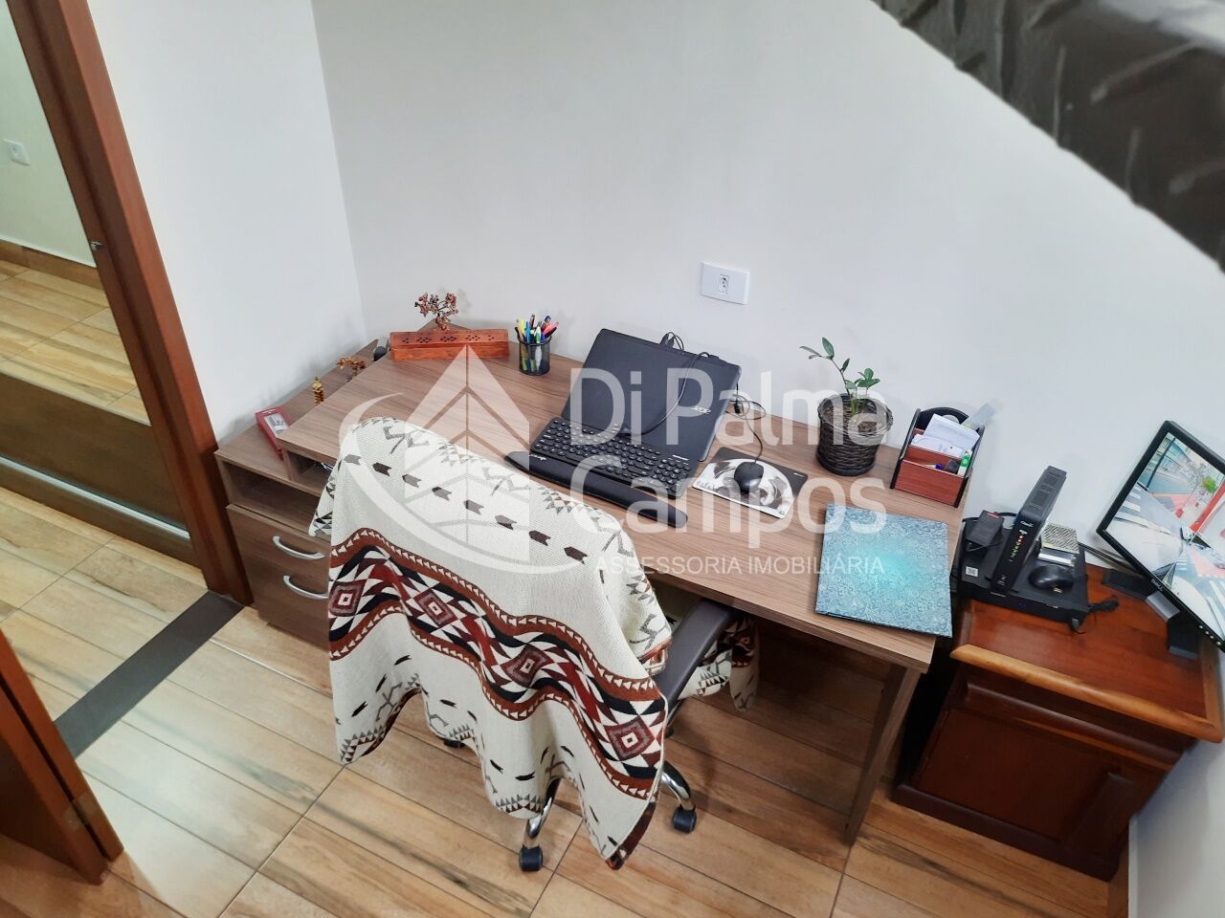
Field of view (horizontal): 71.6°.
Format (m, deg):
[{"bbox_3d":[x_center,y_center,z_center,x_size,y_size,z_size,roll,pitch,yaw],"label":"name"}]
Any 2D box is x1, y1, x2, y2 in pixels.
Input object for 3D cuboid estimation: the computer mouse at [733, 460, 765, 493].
[{"bbox_3d":[0.309,0.039,1.922,0.060,0.036,0.102,14,38,15],"label":"computer mouse"}]

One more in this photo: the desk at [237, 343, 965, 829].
[{"bbox_3d":[-0.089,0.247,2.270,1.730,0.740,0.680,17,39,18],"label":"desk"}]

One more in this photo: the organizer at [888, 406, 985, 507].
[{"bbox_3d":[0.736,-0.011,1.921,0.149,0.163,0.135,17,39,19],"label":"organizer"}]

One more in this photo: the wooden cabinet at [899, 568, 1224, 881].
[{"bbox_3d":[1.018,0.579,2.021,0.504,0.552,0.422,16,38,17],"label":"wooden cabinet"}]

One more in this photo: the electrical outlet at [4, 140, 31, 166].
[{"bbox_3d":[-2.373,-1.216,3.377,0.118,0.081,0.011,17,39,19],"label":"electrical outlet"}]

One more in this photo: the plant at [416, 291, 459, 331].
[{"bbox_3d":[-0.485,-0.409,2.387,0.120,0.137,0.090,-1,36,-5],"label":"plant"}]

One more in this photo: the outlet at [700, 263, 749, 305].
[{"bbox_3d":[0.268,-0.420,2.041,0.118,0.081,0.011,17,39,19],"label":"outlet"}]

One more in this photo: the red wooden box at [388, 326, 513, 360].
[{"bbox_3d":[-0.441,-0.315,2.331,0.305,0.058,0.060,-3,37,-8],"label":"red wooden box"}]

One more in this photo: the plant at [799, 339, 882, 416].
[{"bbox_3d":[0.511,-0.185,1.940,0.190,0.190,0.130,17,39,18],"label":"plant"}]

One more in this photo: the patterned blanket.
[{"bbox_3d":[-0.121,0.295,1.670,0.720,0.760,0.550,21,40,22],"label":"patterned blanket"}]

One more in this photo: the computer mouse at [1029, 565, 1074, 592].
[{"bbox_3d":[0.986,0.269,1.910,0.099,0.036,0.060,6,36,4],"label":"computer mouse"}]

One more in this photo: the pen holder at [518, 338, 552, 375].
[{"bbox_3d":[-0.209,-0.287,2.301,0.092,0.093,0.092,2,36,-1],"label":"pen holder"}]

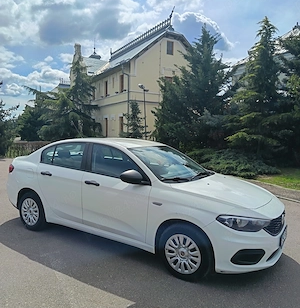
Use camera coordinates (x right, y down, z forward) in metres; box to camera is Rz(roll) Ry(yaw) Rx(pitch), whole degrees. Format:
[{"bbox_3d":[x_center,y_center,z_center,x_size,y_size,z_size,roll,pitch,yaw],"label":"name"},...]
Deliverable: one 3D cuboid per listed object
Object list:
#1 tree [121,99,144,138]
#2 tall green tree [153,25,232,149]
[{"bbox_3d":[-1.226,-1.873,20.000,1.950,4.260,1.890,2,4,0],"label":"tree"},{"bbox_3d":[2.559,-3.562,16.500,4.820,8.320,4.680,2,4,0],"label":"tall green tree"}]

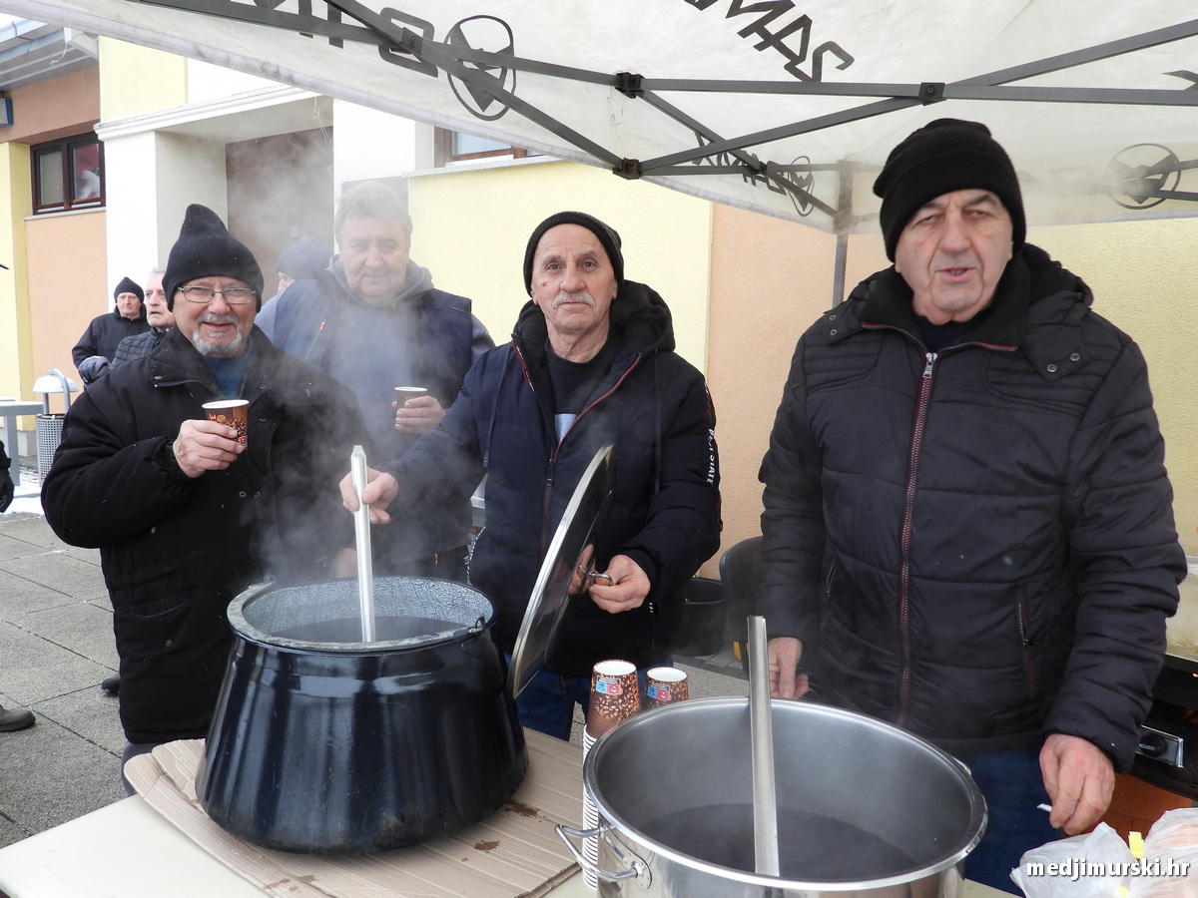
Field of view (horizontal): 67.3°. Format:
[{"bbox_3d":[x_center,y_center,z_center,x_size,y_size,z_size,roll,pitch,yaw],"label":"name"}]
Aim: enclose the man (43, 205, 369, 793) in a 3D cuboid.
[{"bbox_3d":[-0.740,0.372,1.754,0.630,1.660,0.480,-2,7,-30],"label":"man"}]

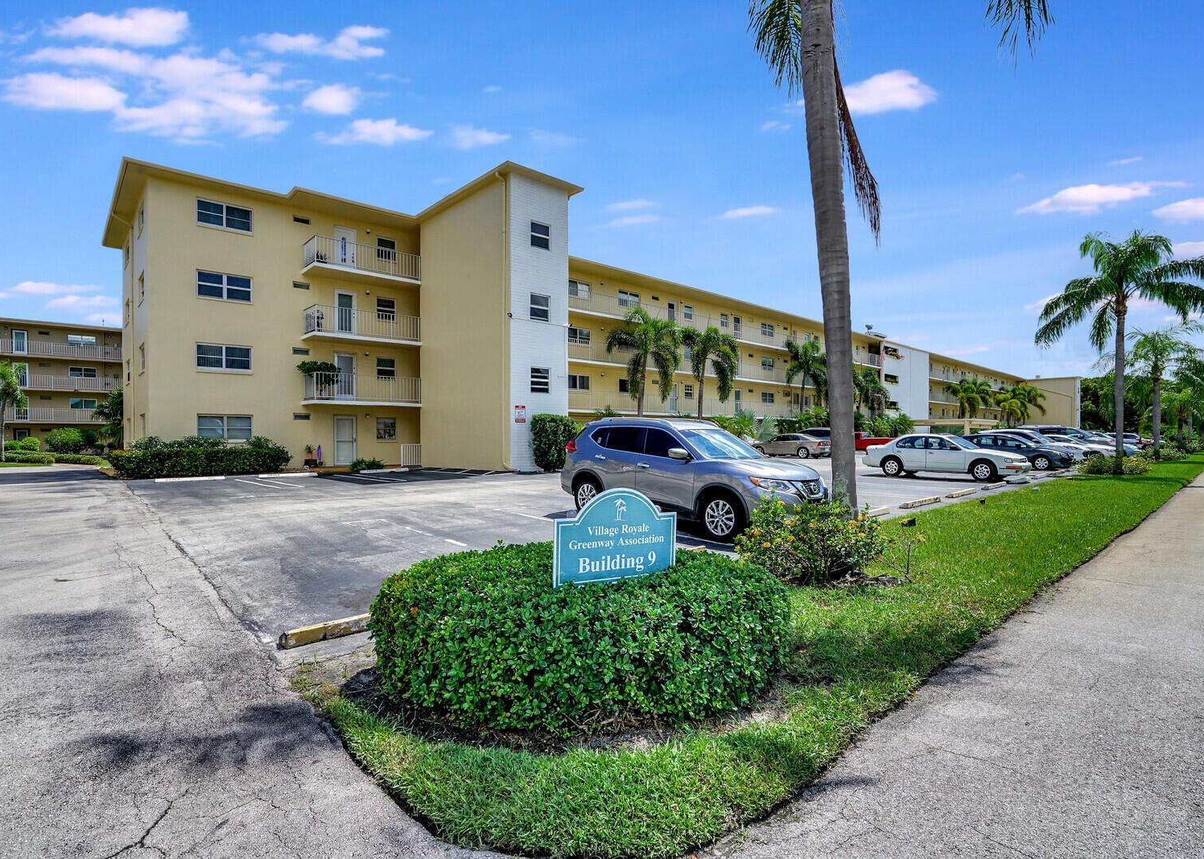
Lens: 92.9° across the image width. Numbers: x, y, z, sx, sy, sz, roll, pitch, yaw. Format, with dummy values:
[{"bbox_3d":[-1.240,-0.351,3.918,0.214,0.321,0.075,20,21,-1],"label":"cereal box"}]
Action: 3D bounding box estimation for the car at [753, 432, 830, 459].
[{"bbox_3d":[11.200,1.037,34.392,1.790,1.450,4.870,0,-1,-41],"label":"car"}]

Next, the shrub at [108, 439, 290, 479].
[{"bbox_3d":[-14.200,0.910,20.400,5.200,1.350,1.600,0,0,-43],"label":"shrub"}]

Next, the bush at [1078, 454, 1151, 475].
[{"bbox_3d":[18.700,1.200,20.900,2.200,0.750,2.100,0,0,-41],"label":"bush"}]

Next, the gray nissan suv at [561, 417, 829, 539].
[{"bbox_3d":[1.290,0.647,9.004,1.840,1.730,4.690,0,-1,-40],"label":"gray nissan suv"}]

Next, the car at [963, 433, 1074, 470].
[{"bbox_3d":[17.700,0.935,24.792,1.800,1.470,4.320,0,-1,-38],"label":"car"}]

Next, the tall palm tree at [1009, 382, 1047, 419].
[{"bbox_3d":[61.652,-2.218,83.025,4.500,8.900,4.500,1,-1,-42],"label":"tall palm tree"}]

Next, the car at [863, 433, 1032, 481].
[{"bbox_3d":[11.050,0.860,18.600,1.780,1.420,4.770,0,0,-40],"label":"car"}]

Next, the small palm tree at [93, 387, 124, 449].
[{"bbox_3d":[-36.476,-0.665,43.008,3.100,5.000,3.100,1,-1,-42],"label":"small palm tree"}]

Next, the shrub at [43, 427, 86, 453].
[{"bbox_3d":[-40.369,0.810,42.994,2.500,2.050,2.200,1,-1,-42],"label":"shrub"}]

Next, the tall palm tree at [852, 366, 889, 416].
[{"bbox_3d":[23.306,-1.832,50.520,3.900,7.500,3.900,1,-1,-42],"label":"tall palm tree"}]

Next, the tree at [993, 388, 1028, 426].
[{"bbox_3d":[56.000,-1.950,78.500,4.200,7.200,4.200,0,0,-41],"label":"tree"}]

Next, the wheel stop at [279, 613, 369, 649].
[{"bbox_3d":[-1.500,1.475,4.700,1.980,0.115,0.165,0,0,-41],"label":"wheel stop"}]

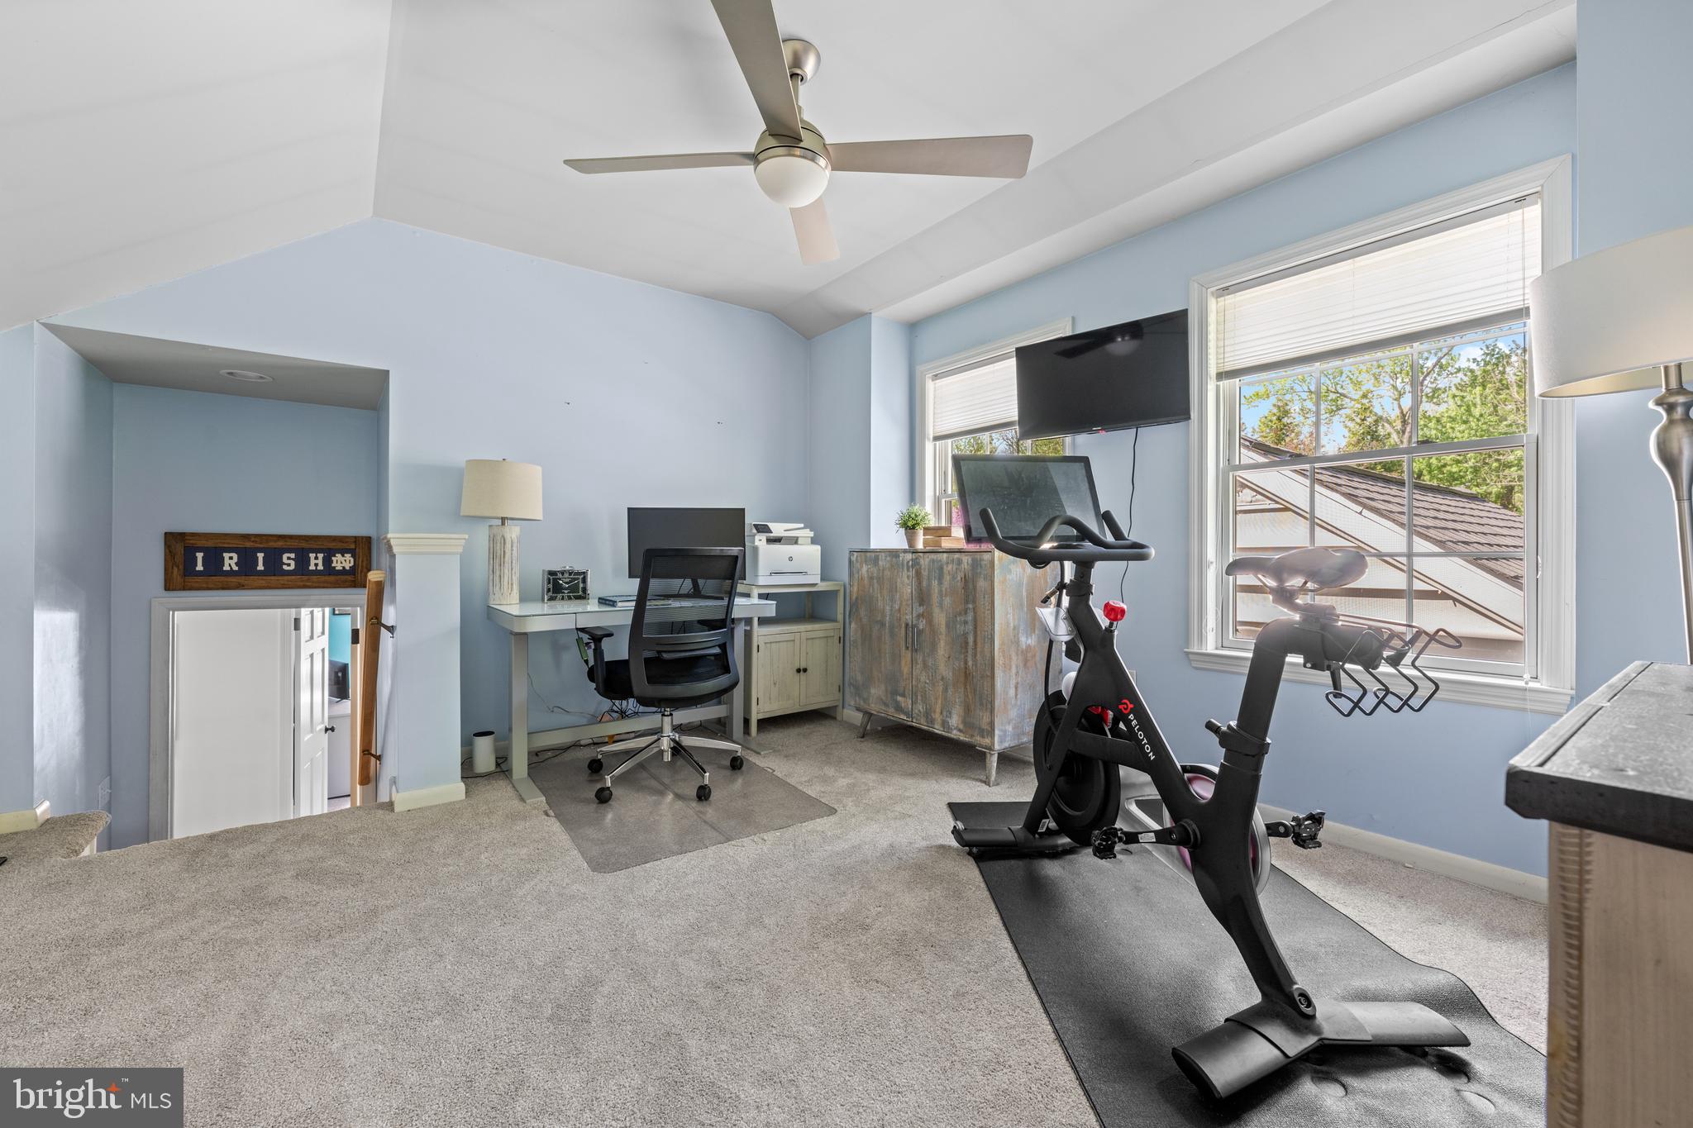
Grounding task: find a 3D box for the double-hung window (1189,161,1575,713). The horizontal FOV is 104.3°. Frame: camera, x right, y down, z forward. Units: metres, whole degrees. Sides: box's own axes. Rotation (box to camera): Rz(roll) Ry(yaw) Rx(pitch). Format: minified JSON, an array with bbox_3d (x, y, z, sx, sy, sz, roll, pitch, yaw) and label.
[{"bbox_3d":[1.717,-0.357,2.248,0.110,1.540,1.032,0,0,-39],"label":"double-hung window"}]

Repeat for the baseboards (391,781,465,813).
[{"bbox_3d":[-1.653,0.916,2.616,0.242,0.075,0.030,0,0,-39],"label":"baseboards"}]

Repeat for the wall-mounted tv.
[{"bbox_3d":[1.088,-0.788,2.857,0.726,0.430,0.070,0,6,39],"label":"wall-mounted tv"}]

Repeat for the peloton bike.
[{"bbox_3d":[0.812,0.276,1.827,0.585,1.373,1.443,0,0,-10],"label":"peloton bike"}]

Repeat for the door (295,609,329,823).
[{"bbox_3d":[-4.030,1.255,5.000,0.040,2.030,0.762,0,0,-27],"label":"door"}]

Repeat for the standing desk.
[{"bbox_3d":[-0.992,0.576,3.172,1.205,0.753,0.596,0,0,-39],"label":"standing desk"}]

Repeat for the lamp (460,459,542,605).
[{"bbox_3d":[-1.552,-0.129,2.982,0.335,0.669,0.335,0,0,-39],"label":"lamp"}]

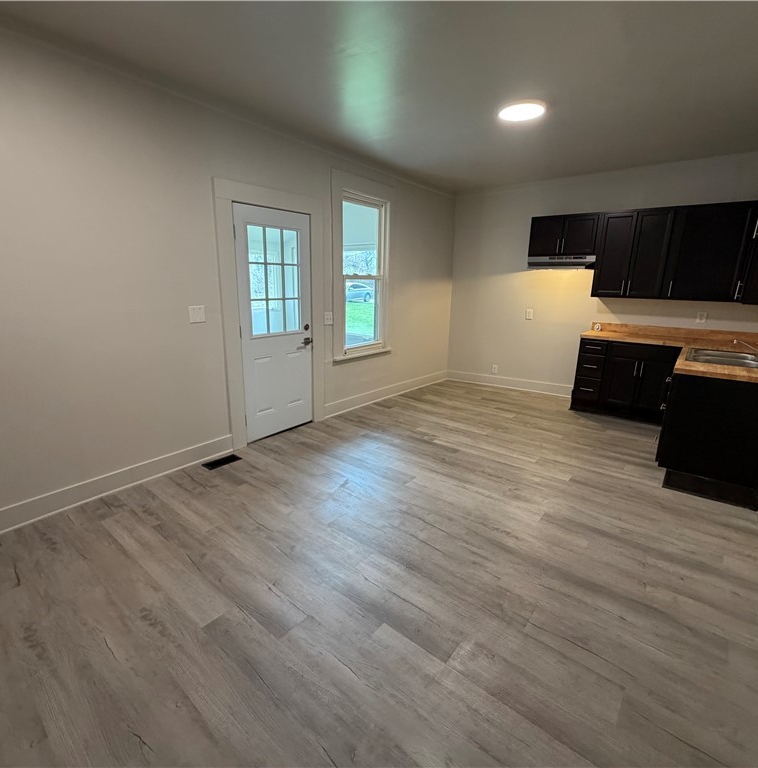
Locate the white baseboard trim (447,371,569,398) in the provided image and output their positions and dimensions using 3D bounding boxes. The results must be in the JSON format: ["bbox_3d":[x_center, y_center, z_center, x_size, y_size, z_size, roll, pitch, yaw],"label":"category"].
[{"bbox_3d":[1.859,-0.013,5.996,1.976,0.134,0.020,11,17,36],"label":"white baseboard trim"}]

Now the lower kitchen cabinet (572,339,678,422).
[{"bbox_3d":[2.895,-0.088,4.862,0.977,0.855,0.618,11,17,36],"label":"lower kitchen cabinet"}]

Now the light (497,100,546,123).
[{"bbox_3d":[1.104,-2.091,3.203,0.330,0.032,0.330,11,17,36],"label":"light"}]

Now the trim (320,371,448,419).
[{"bbox_3d":[0.229,0.067,5.537,0.020,0.134,2.694,11,17,36],"label":"trim"}]

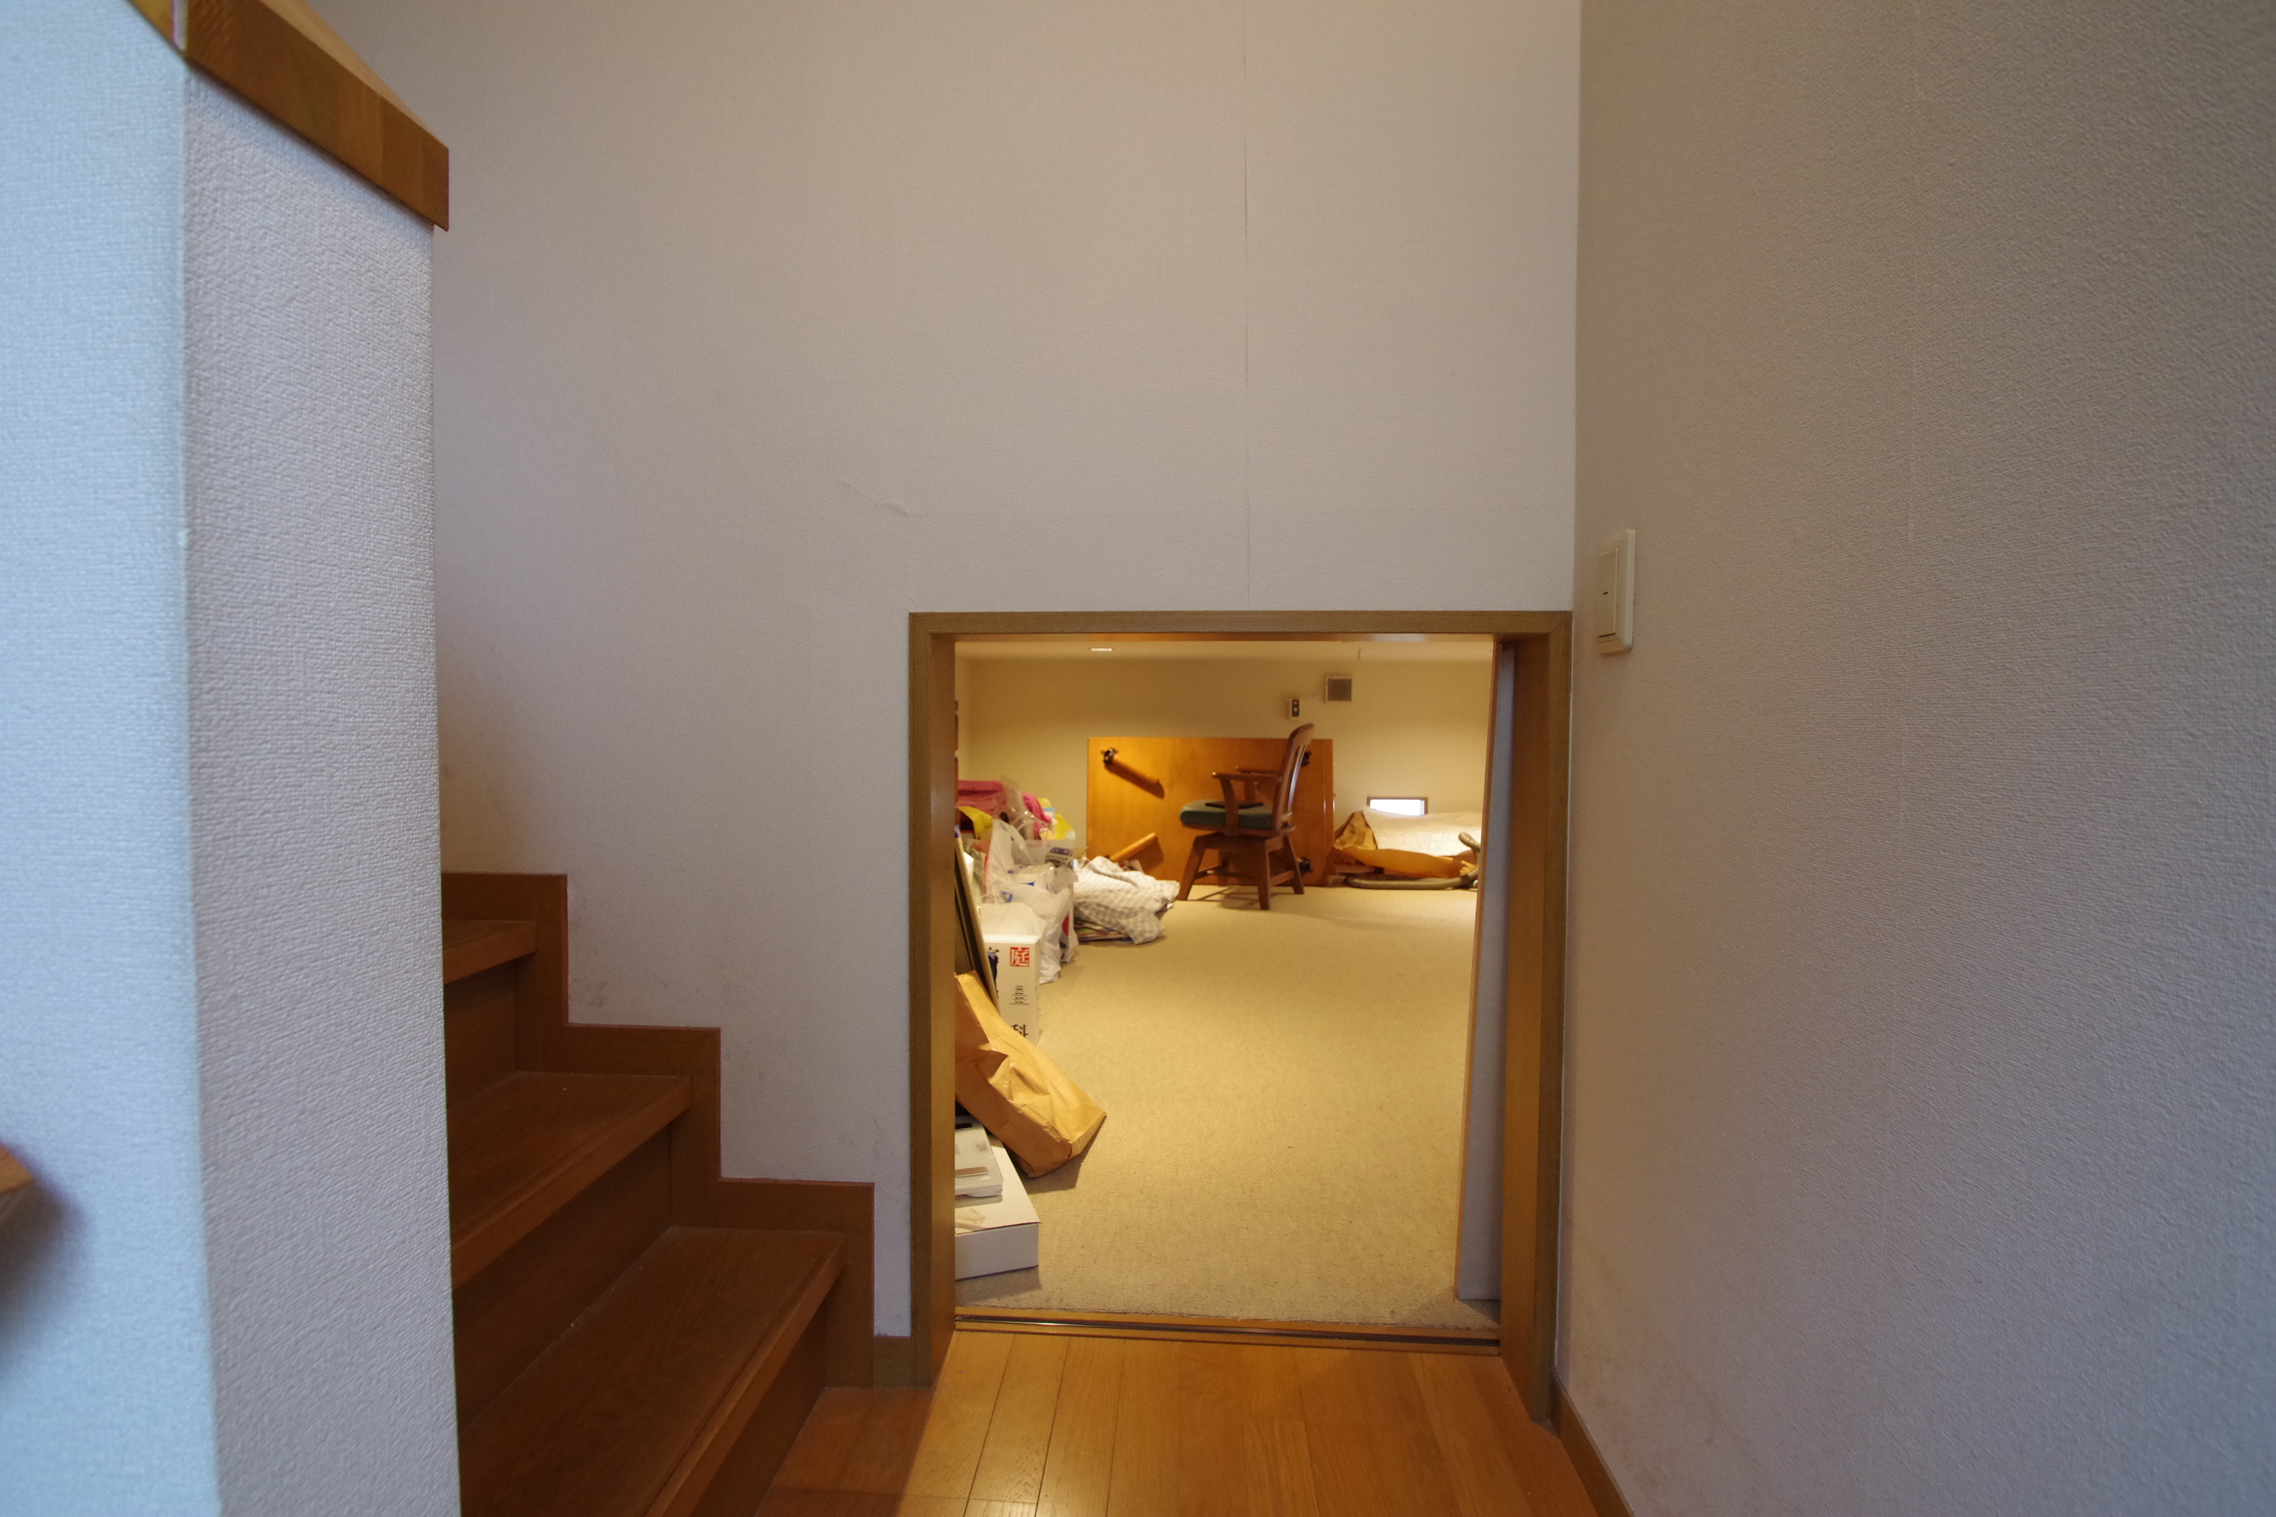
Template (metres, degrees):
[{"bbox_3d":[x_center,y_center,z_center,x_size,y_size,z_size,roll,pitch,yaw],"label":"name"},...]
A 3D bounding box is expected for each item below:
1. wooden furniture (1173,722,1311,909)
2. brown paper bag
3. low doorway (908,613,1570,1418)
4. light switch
[{"bbox_3d":[0.535,0.255,4.588,0.575,0.842,0.540,1,2,24],"label":"wooden furniture"},{"bbox_3d":[-0.255,0.606,1.859,0.115,0.385,0.155,-44,-12,9],"label":"brown paper bag"},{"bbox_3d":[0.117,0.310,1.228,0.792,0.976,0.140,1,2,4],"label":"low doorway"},{"bbox_3d":[0.500,-0.172,0.998,0.011,0.120,0.070,1,2,4],"label":"light switch"}]

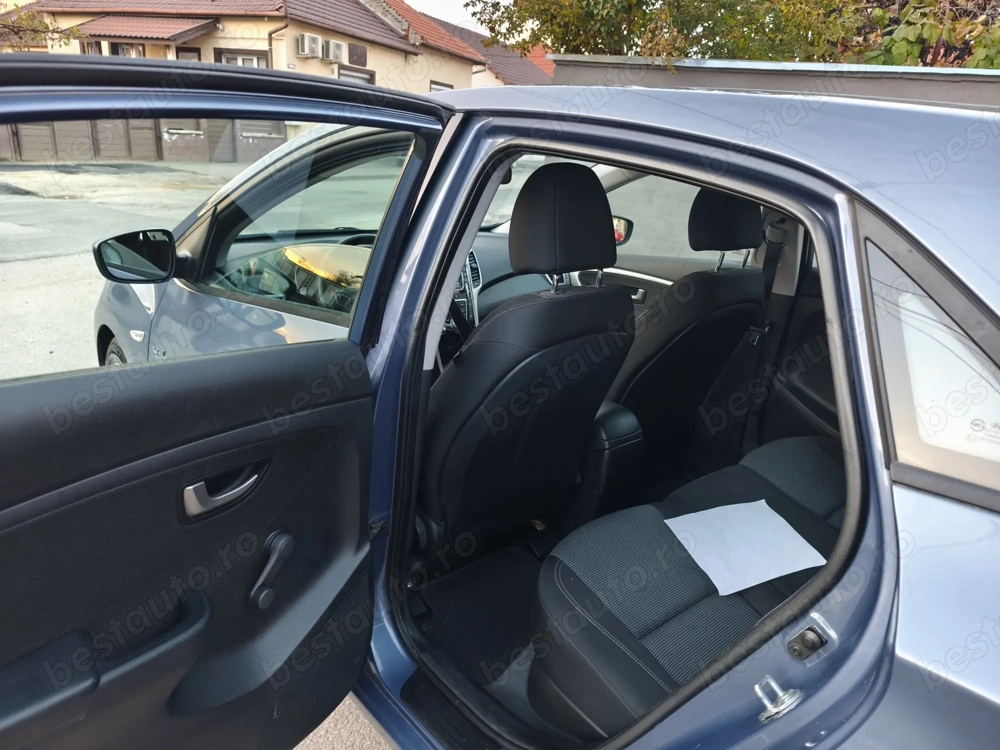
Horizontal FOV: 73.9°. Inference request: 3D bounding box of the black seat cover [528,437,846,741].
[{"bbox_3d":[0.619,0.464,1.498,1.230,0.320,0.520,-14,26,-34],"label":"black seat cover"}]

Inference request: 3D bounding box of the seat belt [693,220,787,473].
[{"bbox_3d":[0.779,-0.086,2.185,0.130,0.820,0.220,-14,26,-34],"label":"seat belt"}]

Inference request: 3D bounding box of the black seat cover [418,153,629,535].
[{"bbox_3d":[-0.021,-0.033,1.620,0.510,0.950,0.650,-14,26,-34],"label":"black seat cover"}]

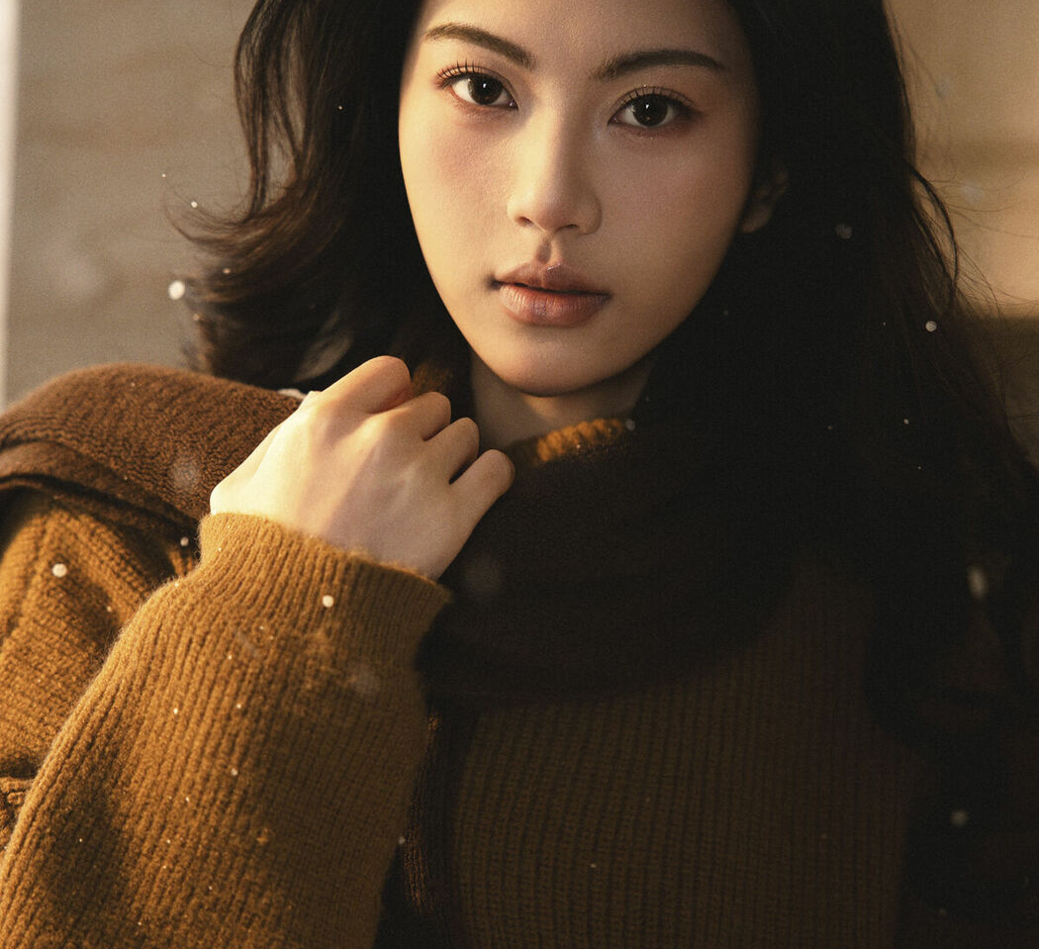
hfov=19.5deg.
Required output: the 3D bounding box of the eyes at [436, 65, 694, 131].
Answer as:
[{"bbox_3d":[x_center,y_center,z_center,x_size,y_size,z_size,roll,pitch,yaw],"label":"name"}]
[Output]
[{"bbox_3d":[0.017,-0.135,1.085,0.091,0.018,0.022,6,5,14],"label":"eyes"}]

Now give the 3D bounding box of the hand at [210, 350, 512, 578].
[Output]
[{"bbox_3d":[-0.054,0.002,1.060,0.082,0.092,0.065,36,0,11],"label":"hand"}]

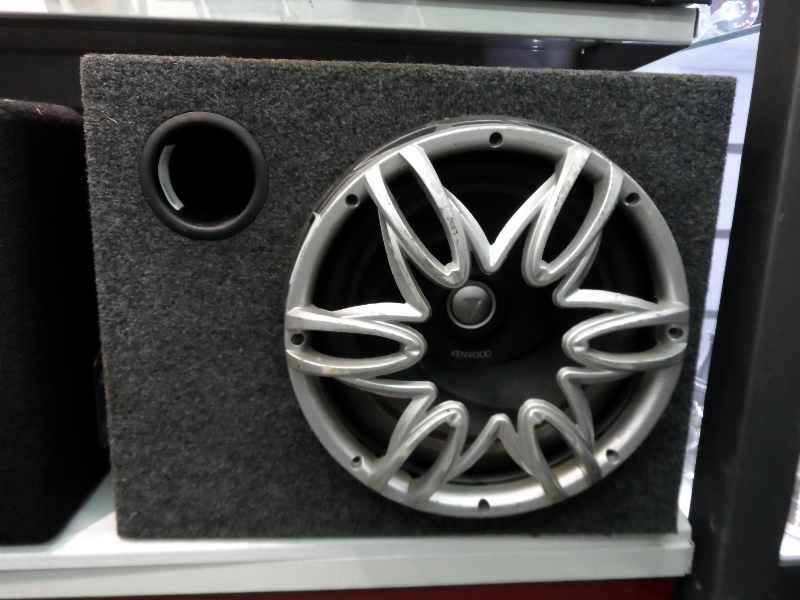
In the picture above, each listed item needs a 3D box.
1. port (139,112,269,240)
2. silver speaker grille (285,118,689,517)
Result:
[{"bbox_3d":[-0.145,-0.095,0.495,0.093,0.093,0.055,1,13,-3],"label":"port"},{"bbox_3d":[0.069,0.028,0.495,0.319,0.319,0.039,1,13,-3],"label":"silver speaker grille"}]

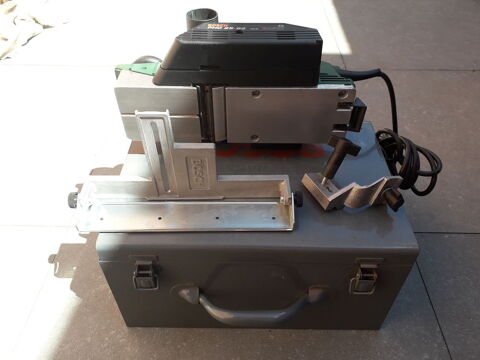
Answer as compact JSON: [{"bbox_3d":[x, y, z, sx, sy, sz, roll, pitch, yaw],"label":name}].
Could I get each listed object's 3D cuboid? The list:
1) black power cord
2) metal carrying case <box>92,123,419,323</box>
[{"bbox_3d":[0.272,-0.096,0.650,0.267,0.272,0.140,0,44,1],"label":"black power cord"},{"bbox_3d":[0.020,0.068,0.544,0.352,0.187,0.255,0,44,1],"label":"metal carrying case"}]

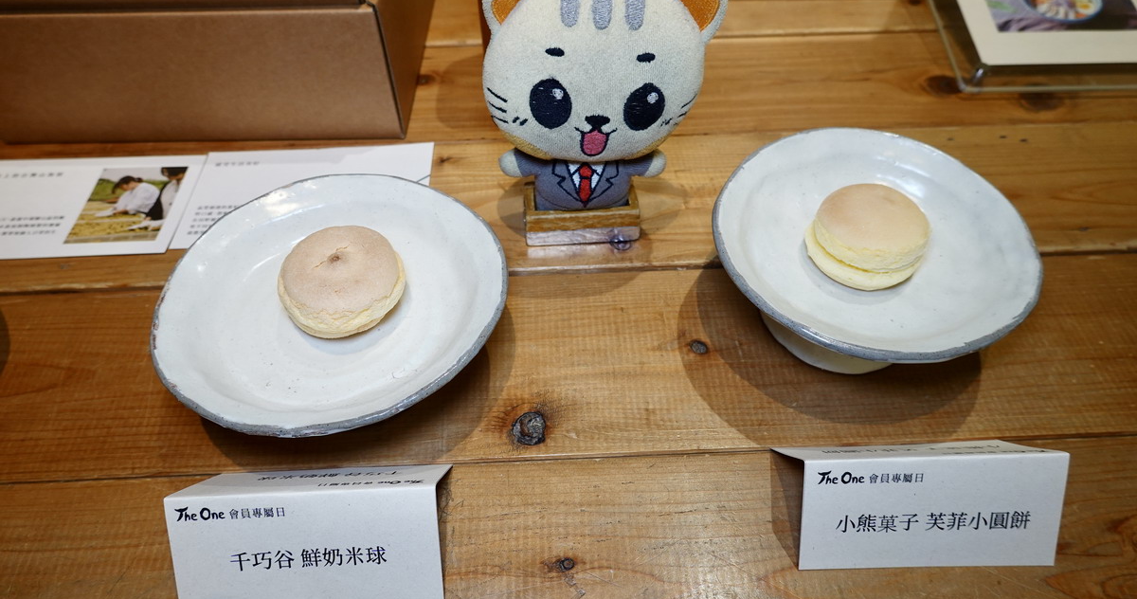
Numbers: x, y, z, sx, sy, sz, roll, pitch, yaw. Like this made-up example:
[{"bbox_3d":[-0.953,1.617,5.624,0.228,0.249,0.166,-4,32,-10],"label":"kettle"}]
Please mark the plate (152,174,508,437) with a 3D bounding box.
[{"bbox_3d":[-0.108,0.011,0.367,0.159,0.053,0.159,0,49,1],"label":"plate"}]

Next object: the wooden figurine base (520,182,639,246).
[{"bbox_3d":[0.007,-0.050,0.438,0.064,0.023,0.027,-3,49,-2],"label":"wooden figurine base"}]

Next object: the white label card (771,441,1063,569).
[{"bbox_3d":[0.146,0.075,0.315,0.105,0.040,0.058,-1,49,0],"label":"white label card"}]

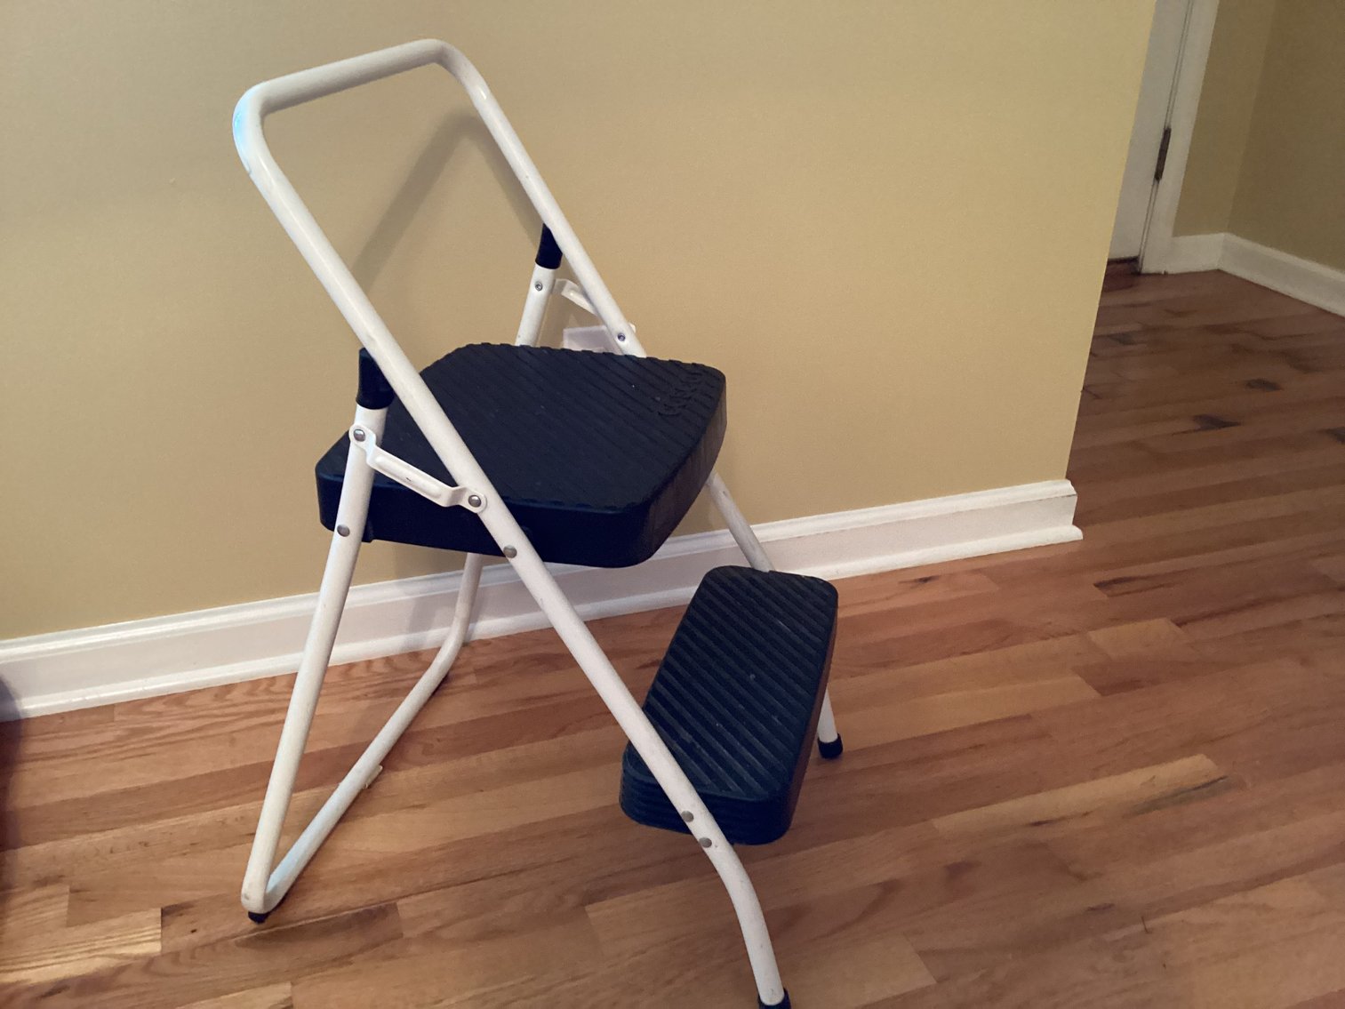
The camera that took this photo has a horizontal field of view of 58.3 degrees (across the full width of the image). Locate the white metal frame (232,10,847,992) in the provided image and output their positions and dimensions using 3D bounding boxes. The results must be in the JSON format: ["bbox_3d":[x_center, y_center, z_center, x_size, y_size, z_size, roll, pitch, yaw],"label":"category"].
[{"bbox_3d":[-0.084,0.001,0.992,0.464,0.685,0.428,7,28,12],"label":"white metal frame"}]

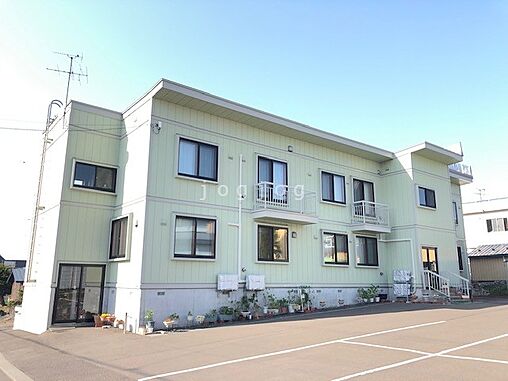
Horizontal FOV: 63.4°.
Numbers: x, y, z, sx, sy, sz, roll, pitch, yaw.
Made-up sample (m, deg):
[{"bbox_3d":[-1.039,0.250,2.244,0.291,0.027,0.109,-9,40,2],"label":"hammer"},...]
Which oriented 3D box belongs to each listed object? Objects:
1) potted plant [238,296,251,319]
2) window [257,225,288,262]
[{"bbox_3d":[-0.352,4.336,15.234,0.431,0.751,0.410,0,-12,0],"label":"potted plant"},{"bbox_3d":[0.821,2.211,16.866,1.660,1.420,0.100,10,-15,-37],"label":"window"}]

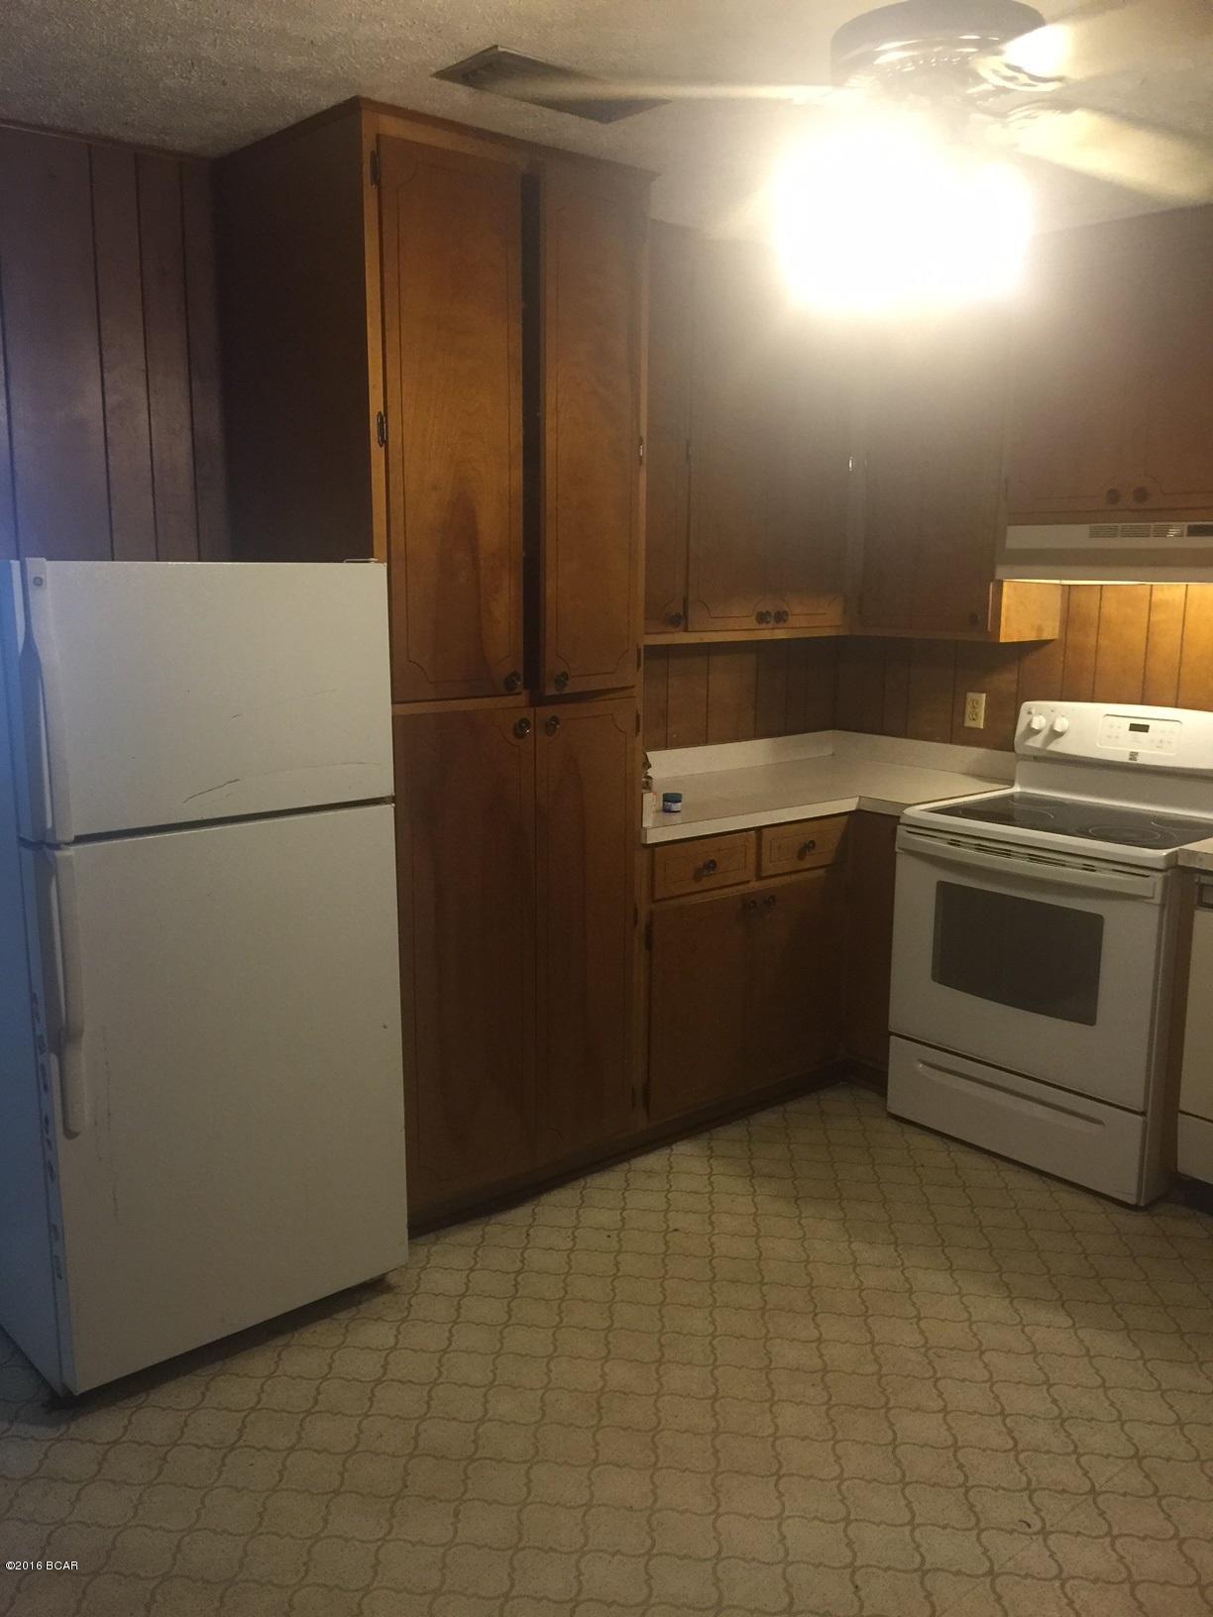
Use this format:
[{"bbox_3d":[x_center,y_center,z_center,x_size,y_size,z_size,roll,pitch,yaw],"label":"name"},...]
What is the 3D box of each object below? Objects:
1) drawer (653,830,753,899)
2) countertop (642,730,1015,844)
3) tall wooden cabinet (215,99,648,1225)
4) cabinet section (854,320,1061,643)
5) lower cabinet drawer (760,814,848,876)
[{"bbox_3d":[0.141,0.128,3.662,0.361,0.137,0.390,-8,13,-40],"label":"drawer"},{"bbox_3d":[0.506,-0.075,3.981,1.480,0.130,0.830,-8,13,-40],"label":"countertop"},{"bbox_3d":[-0.388,-0.247,3.292,0.755,2.440,0.635,-8,13,-40],"label":"tall wooden cabinet"},{"bbox_3d":[1.058,-1.028,3.991,0.331,1.042,0.486,-8,13,-41],"label":"cabinet section"},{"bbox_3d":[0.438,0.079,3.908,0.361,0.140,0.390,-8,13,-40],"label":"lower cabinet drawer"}]

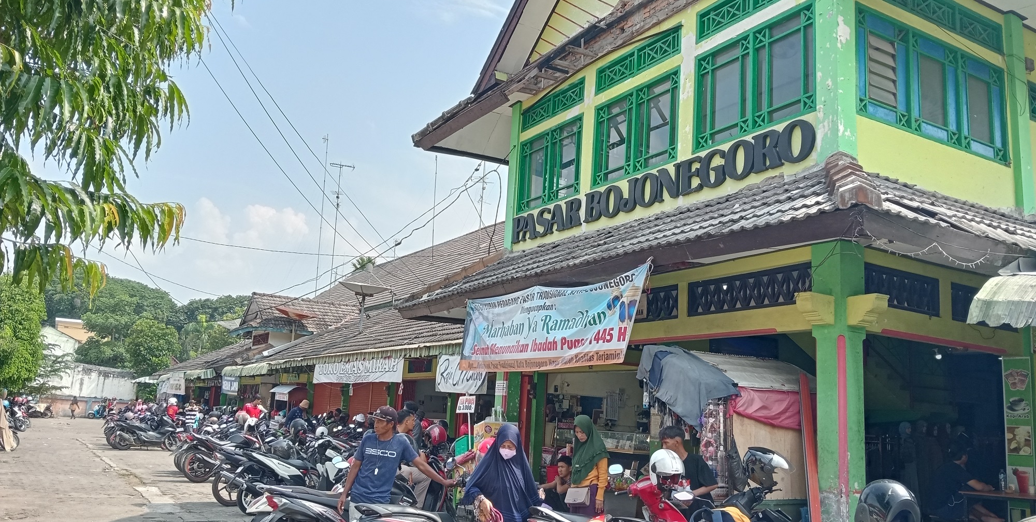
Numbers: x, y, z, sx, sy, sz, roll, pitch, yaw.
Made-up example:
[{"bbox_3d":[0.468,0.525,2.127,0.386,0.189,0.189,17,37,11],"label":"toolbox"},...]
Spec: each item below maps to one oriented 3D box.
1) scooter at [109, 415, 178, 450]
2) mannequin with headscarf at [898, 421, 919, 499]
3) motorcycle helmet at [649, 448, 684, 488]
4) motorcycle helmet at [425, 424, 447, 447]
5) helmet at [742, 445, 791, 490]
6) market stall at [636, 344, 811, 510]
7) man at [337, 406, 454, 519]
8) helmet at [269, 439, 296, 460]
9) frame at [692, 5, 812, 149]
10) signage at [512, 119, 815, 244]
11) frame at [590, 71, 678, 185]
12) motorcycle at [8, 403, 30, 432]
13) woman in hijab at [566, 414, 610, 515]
[{"bbox_3d":[-10.810,5.041,24.690,1.920,1.090,0.720,10,-13,-29],"label":"scooter"},{"bbox_3d":[6.886,3.677,14.836,0.430,1.660,0.350,10,-13,-34],"label":"mannequin with headscarf"},{"bbox_3d":[1.168,1.630,6.600,0.260,0.280,0.320,8,-2,-21],"label":"motorcycle helmet"},{"bbox_3d":[-0.984,2.095,10.100,0.290,0.260,0.250,9,-13,-27],"label":"motorcycle helmet"},{"bbox_3d":[1.845,1.538,6.200,0.350,0.290,0.250,4,-11,-2],"label":"helmet"},{"bbox_3d":[2.508,2.197,9.876,1.650,2.250,1.550,10,-13,-29],"label":"market stall"},{"bbox_3d":[-0.999,1.987,6.953,0.850,1.570,0.420,2,-11,6],"label":"man"},{"bbox_3d":[-3.223,2.580,11.500,0.330,0.270,0.260,1,-11,11],"label":"helmet"},{"bbox_3d":[2.649,-2.048,9.571,0.100,1.271,1.866,10,-13,-29],"label":"frame"},{"bbox_3d":[1.445,-0.897,11.230,0.100,0.489,6.210,10,-13,-29],"label":"signage"},{"bbox_3d":[1.565,-1.767,11.385,0.100,1.255,1.850,10,-13,-29],"label":"frame"},{"bbox_3d":[-19.264,5.840,31.544,1.880,1.060,0.680,6,-11,-13],"label":"motorcycle"},{"bbox_3d":[0.632,2.206,7.684,0.380,1.580,0.480,14,-15,-42],"label":"woman in hijab"}]

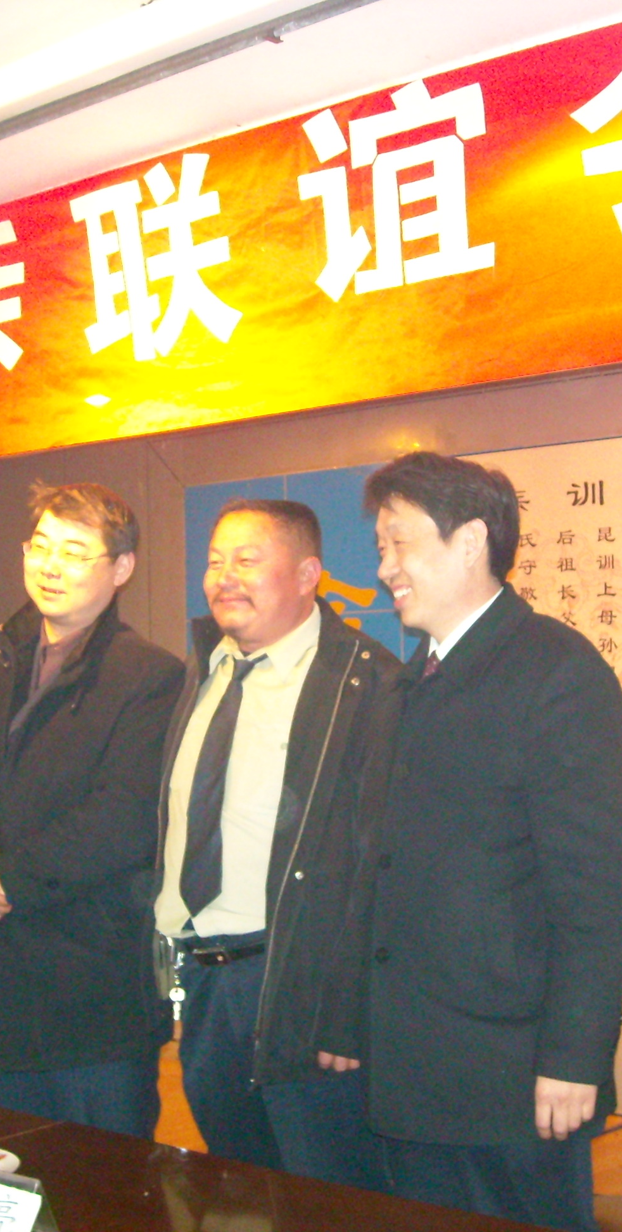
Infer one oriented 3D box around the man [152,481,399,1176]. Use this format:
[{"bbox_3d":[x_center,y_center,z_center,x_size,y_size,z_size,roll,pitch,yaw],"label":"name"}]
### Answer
[{"bbox_3d":[-0.042,0.648,2.720,0.550,1.692,0.350,-3,-2,37],"label":"man"}]

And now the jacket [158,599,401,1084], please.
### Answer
[{"bbox_3d":[-0.050,0.357,2.730,0.540,0.770,0.340,-3,-2,37],"label":"jacket"}]

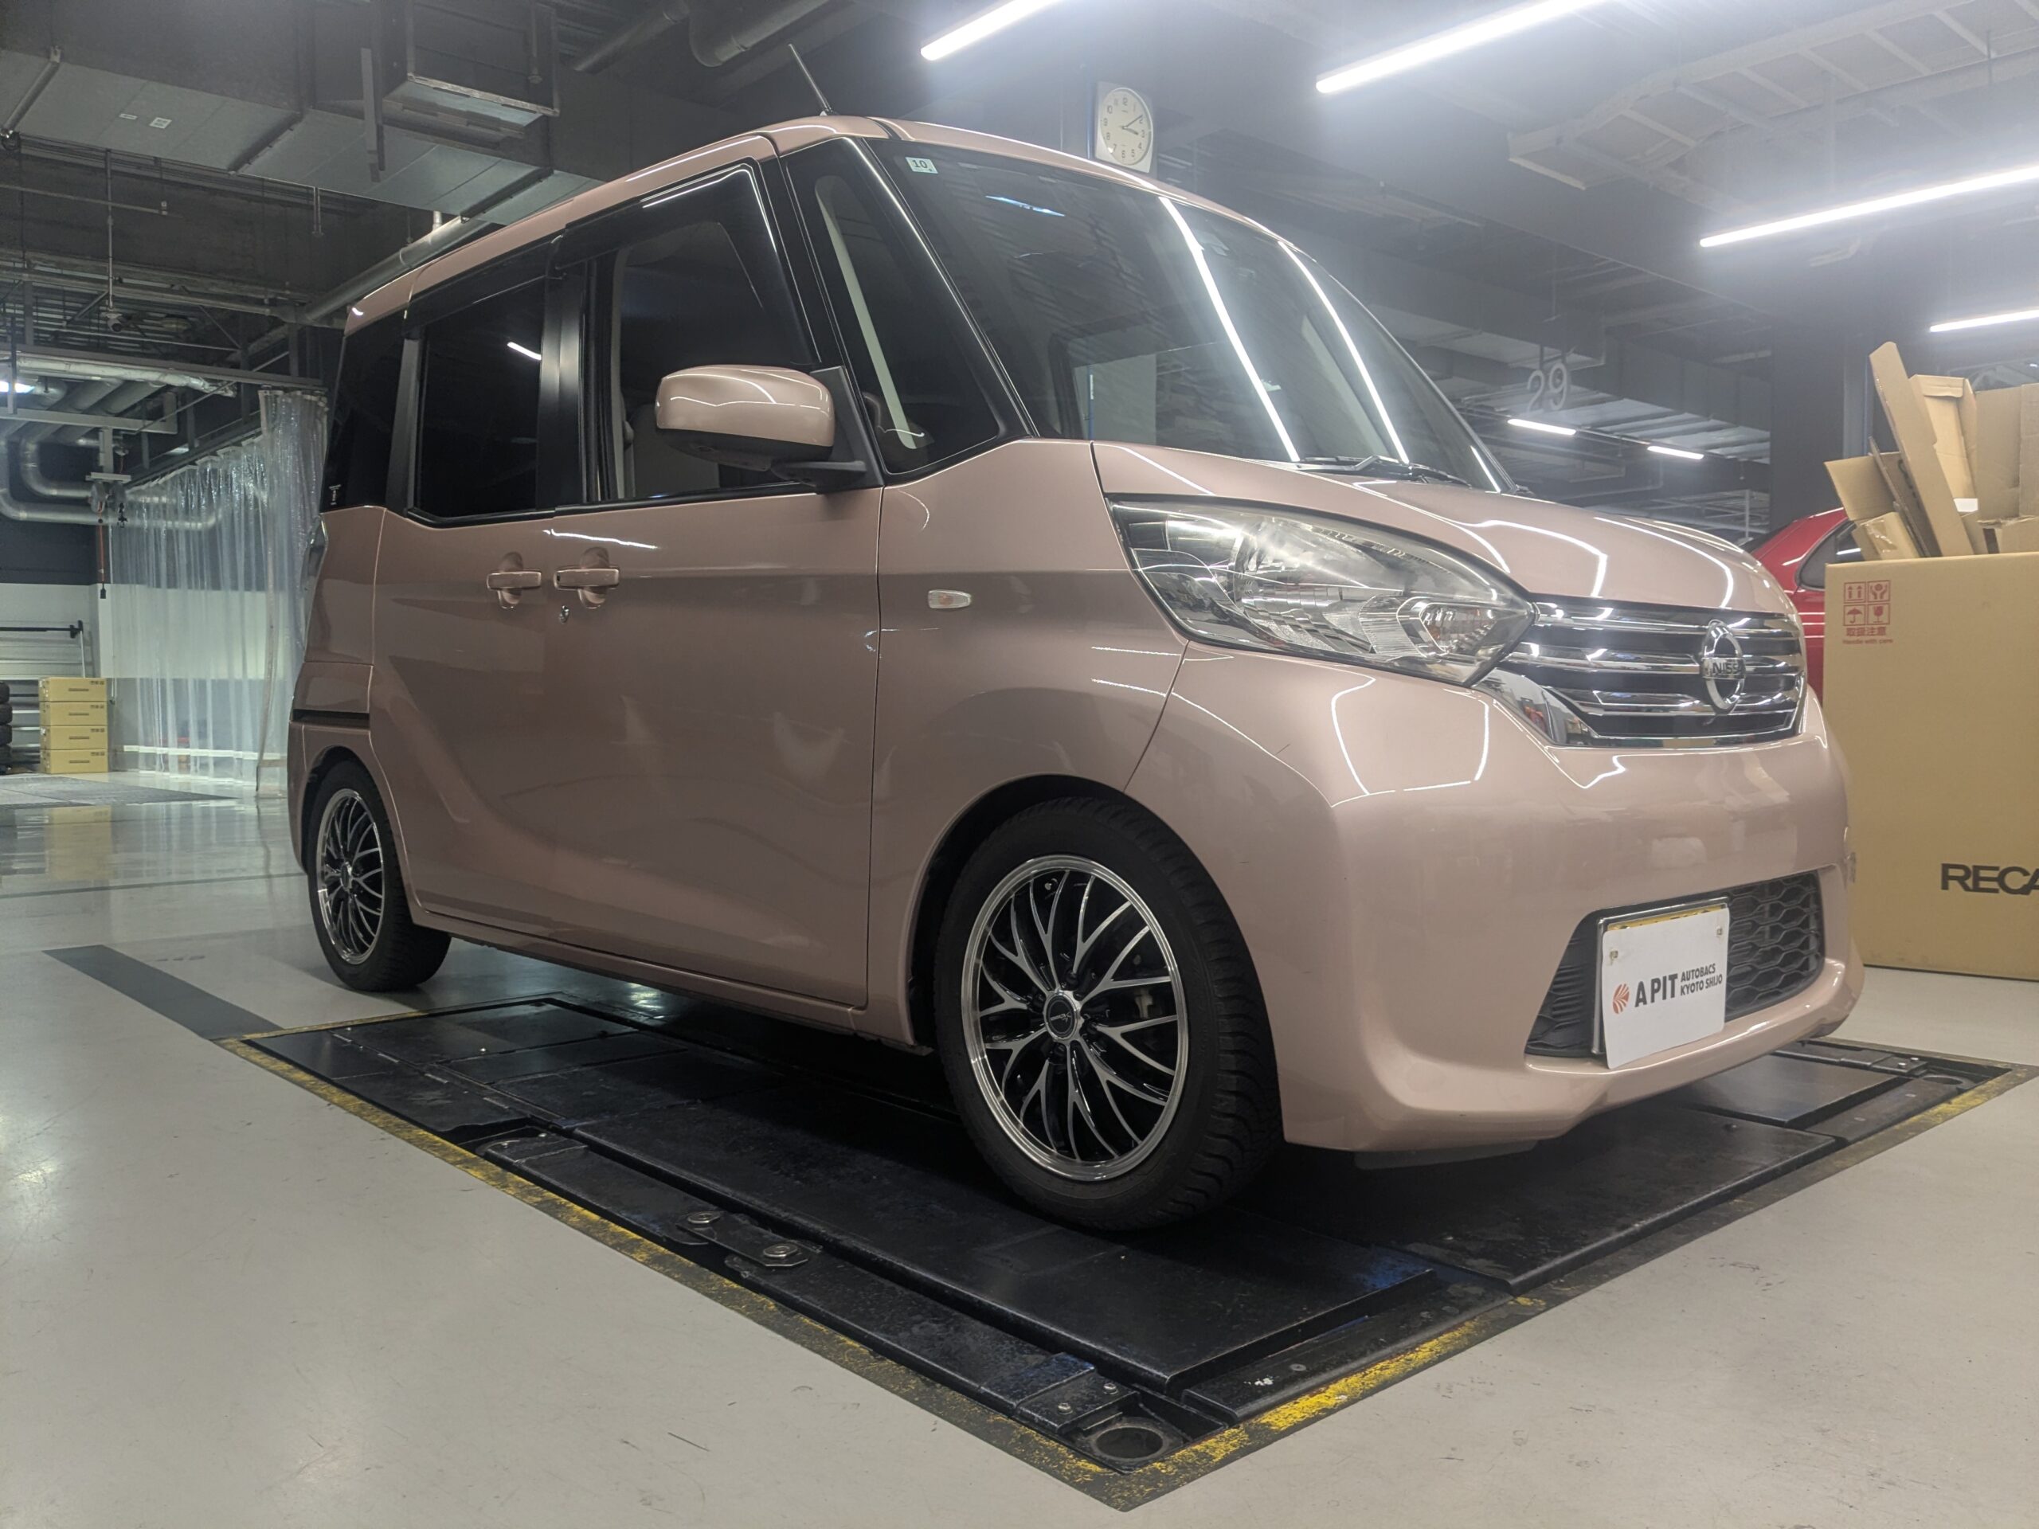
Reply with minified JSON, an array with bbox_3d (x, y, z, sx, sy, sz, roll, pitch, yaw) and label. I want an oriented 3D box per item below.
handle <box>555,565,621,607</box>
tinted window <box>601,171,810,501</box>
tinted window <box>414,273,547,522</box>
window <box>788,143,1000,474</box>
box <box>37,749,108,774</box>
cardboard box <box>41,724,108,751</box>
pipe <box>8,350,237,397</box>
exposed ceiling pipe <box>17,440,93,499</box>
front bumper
[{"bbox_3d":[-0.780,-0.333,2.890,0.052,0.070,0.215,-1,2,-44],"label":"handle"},{"bbox_3d":[-0.543,-0.737,2.762,0.050,0.580,0.740,8,-4,-43],"label":"tinted window"},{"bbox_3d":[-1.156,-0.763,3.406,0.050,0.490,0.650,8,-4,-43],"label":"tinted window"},{"bbox_3d":[-0.201,-0.705,2.411,0.480,0.550,0.080,3,-4,37],"label":"window"},{"bbox_3d":[-10.438,-0.029,17.563,0.540,0.262,0.500,-1,2,-44],"label":"box"},{"bbox_3d":[-9.142,-0.261,15.364,0.480,0.222,0.470,-3,4,-41],"label":"cardboard box"},{"bbox_3d":[-8.014,-3.485,14.200,1.850,0.200,0.140,-1,2,-39],"label":"pipe"},{"bbox_3d":[-8.880,-2.718,14.667,0.600,0.530,0.170,-3,4,-41],"label":"exposed ceiling pipe"},{"bbox_3d":[0.813,0.128,2.276,1.460,0.580,0.440,-3,3,-43],"label":"front bumper"}]

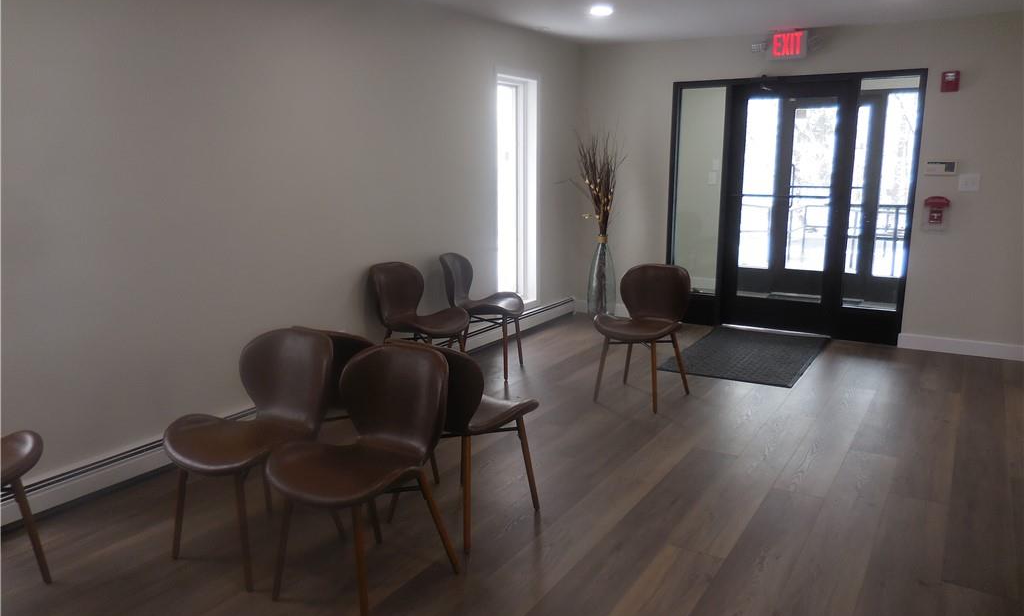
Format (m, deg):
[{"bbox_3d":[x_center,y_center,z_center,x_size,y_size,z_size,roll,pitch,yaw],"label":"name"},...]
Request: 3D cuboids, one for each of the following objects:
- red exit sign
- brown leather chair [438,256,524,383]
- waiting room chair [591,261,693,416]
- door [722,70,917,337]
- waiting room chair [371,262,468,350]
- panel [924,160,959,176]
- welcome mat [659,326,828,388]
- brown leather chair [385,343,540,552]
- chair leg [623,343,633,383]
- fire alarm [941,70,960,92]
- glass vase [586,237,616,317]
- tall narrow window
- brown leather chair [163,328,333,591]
[{"bbox_3d":[2.188,-2.082,5.842,0.290,0.205,0.050,7,13,31],"label":"red exit sign"},{"bbox_3d":[-0.199,0.040,5.151,0.575,0.810,0.520,3,12,15],"label":"brown leather chair"},{"bbox_3d":[0.800,0.162,4.539,0.520,0.810,0.575,8,14,35],"label":"waiting room chair"},{"bbox_3d":[2.450,-0.792,6.035,1.460,2.085,0.100,7,14,32],"label":"door"},{"bbox_3d":[-0.561,0.140,4.681,0.570,0.820,0.520,7,14,29],"label":"waiting room chair"},{"bbox_3d":[3.174,-1.026,5.459,0.190,0.100,0.030,7,13,31],"label":"panel"},{"bbox_3d":[1.822,0.340,5.686,0.920,0.012,1.530,6,13,29],"label":"welcome mat"},{"bbox_3d":[-0.194,0.474,3.027,0.520,0.810,0.575,9,14,36],"label":"brown leather chair"},{"bbox_3d":[0.764,0.312,4.805,0.032,0.420,0.032,20,31,31],"label":"chair leg"},{"bbox_3d":[3.152,-1.625,5.314,0.110,0.140,0.060,7,14,32],"label":"fire alarm"},{"bbox_3d":[0.843,-0.281,6.866,0.262,0.750,0.262,0,12,0],"label":"glass vase"},{"bbox_3d":[-0.007,-0.950,6.229,0.140,1.890,0.630,7,13,31],"label":"tall narrow window"},{"bbox_3d":[-0.980,0.535,2.785,0.520,0.820,0.570,7,14,31],"label":"brown leather chair"}]

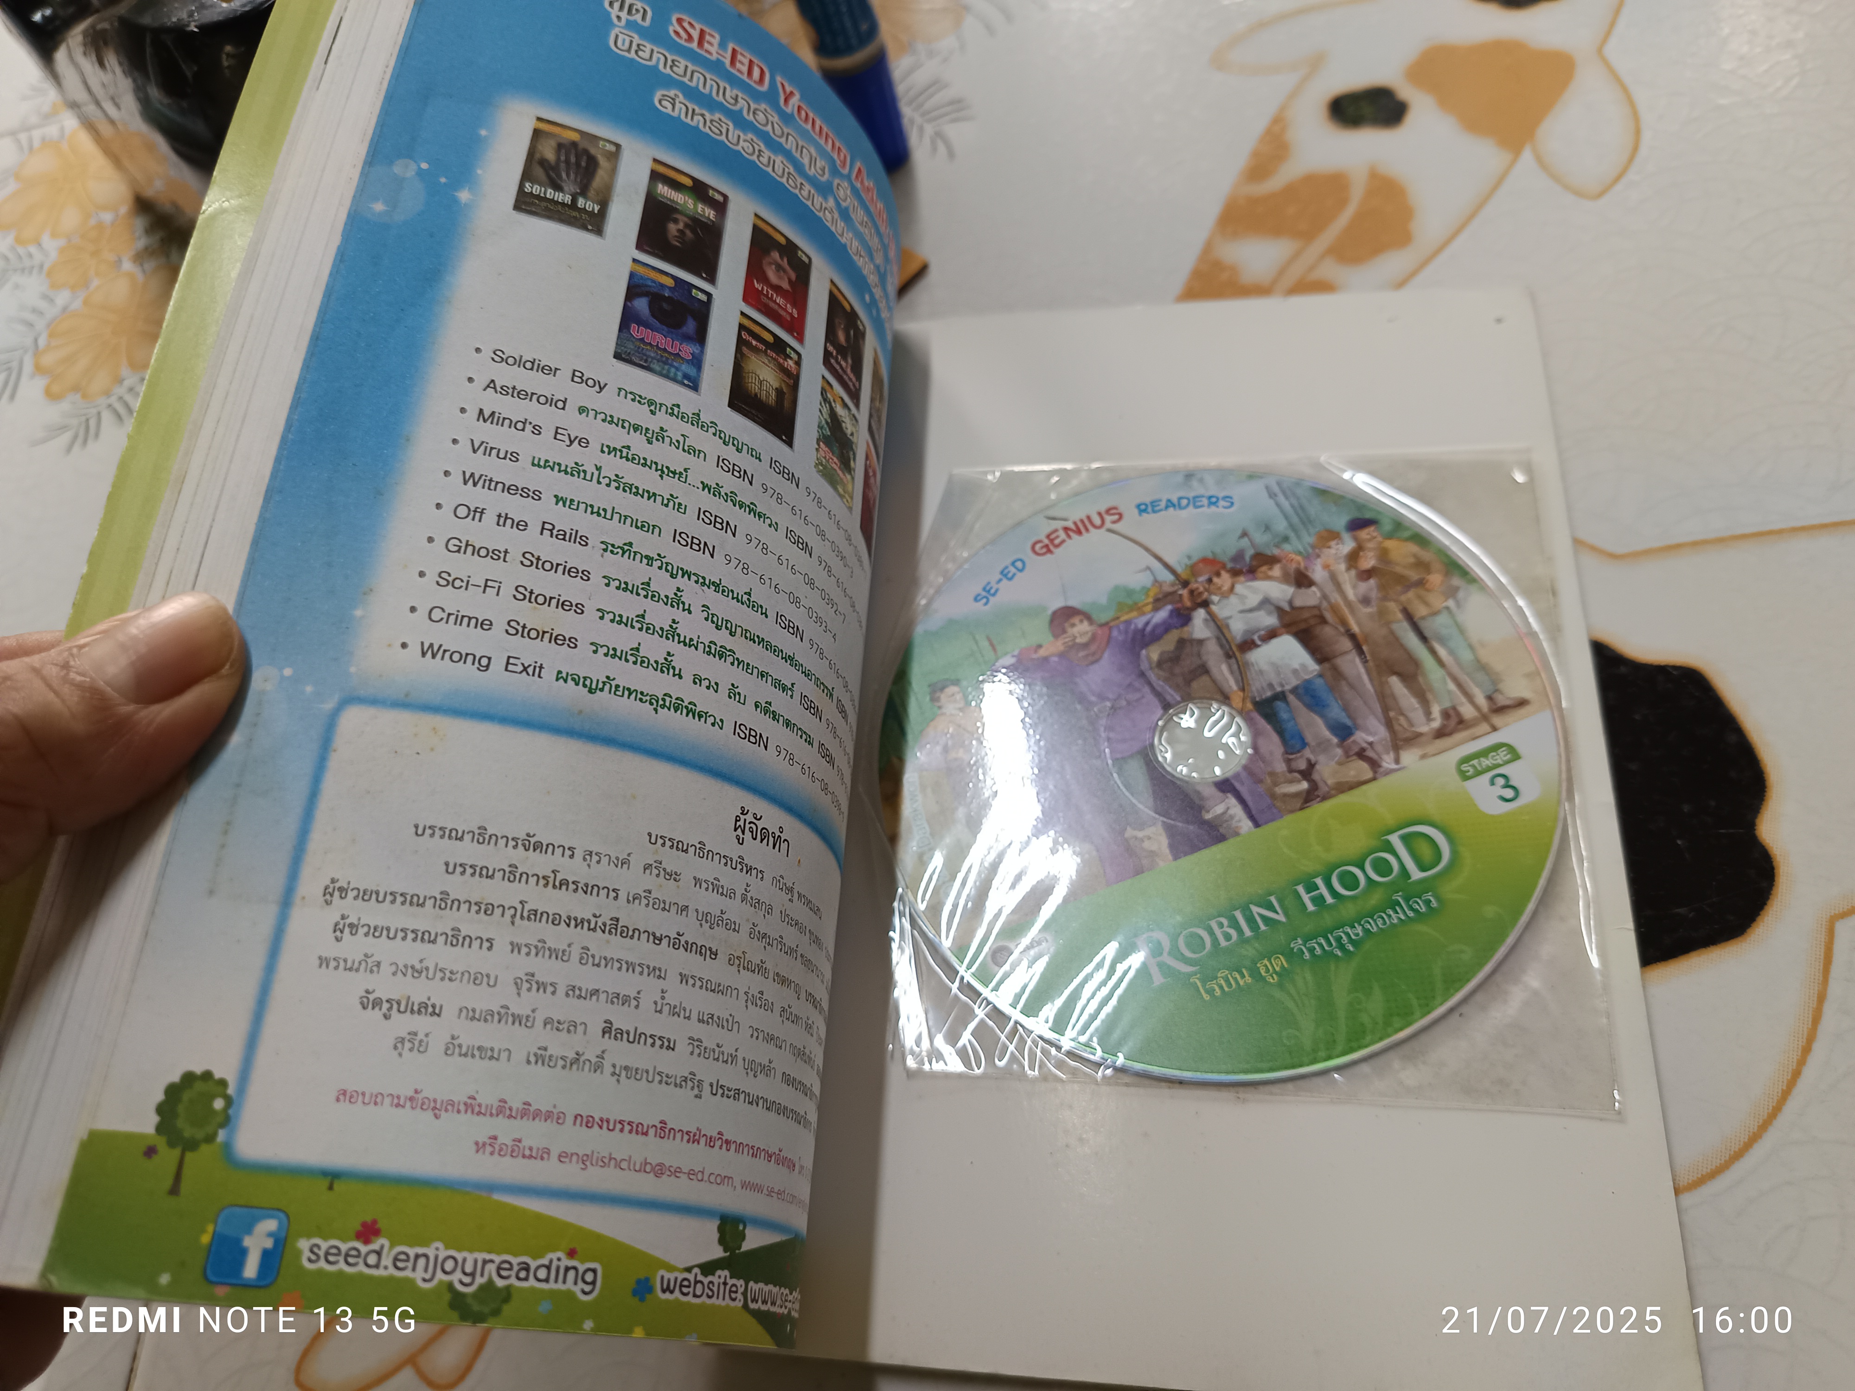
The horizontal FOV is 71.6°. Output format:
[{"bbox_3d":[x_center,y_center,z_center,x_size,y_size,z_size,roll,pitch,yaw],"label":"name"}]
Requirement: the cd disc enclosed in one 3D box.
[{"bbox_3d":[0.050,0.008,0.232,0.120,0.001,0.120,-5,61,9],"label":"cd disc"}]

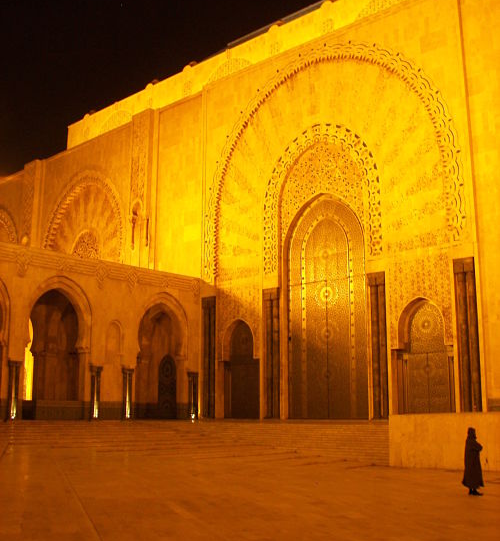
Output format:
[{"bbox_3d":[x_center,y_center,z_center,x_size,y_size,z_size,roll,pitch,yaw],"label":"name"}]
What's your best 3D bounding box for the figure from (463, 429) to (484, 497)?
[{"bbox_3d":[5.876,5.015,18.234,0.520,1.700,0.450,0,-11,0],"label":"figure"}]

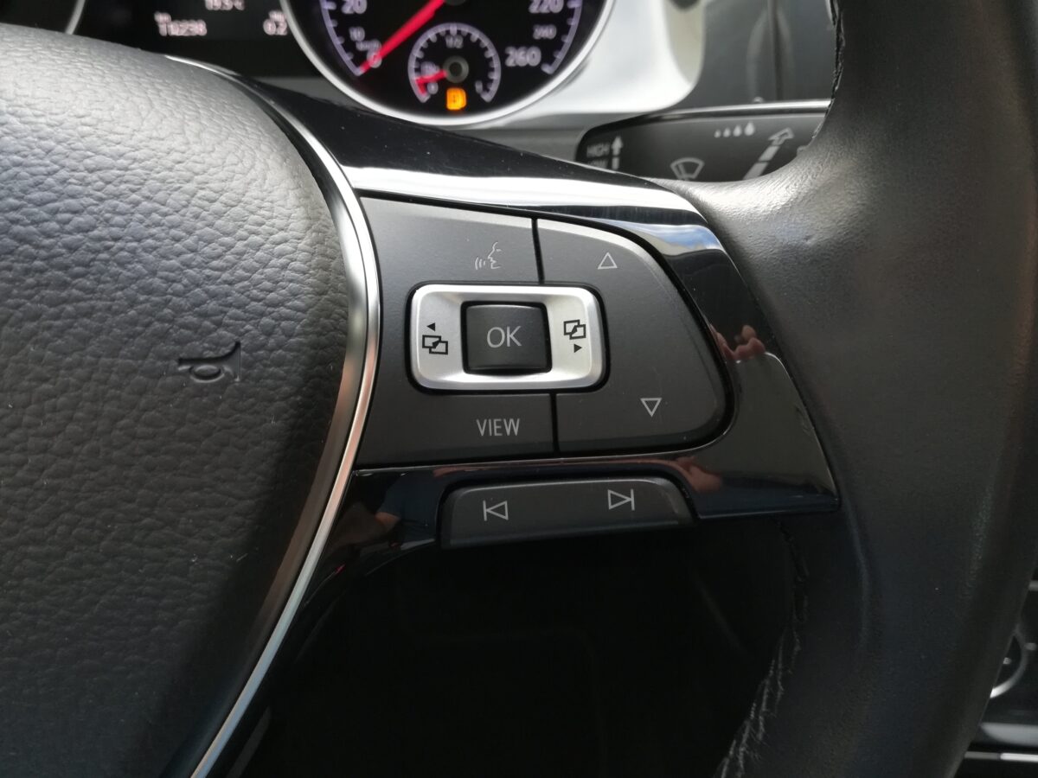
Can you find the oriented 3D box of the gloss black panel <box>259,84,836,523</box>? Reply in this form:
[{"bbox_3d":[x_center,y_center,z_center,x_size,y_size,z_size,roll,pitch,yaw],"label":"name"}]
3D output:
[{"bbox_3d":[0.004,-0.018,0.143,0.101,0.078,0.025,-1,1,-3],"label":"gloss black panel"}]

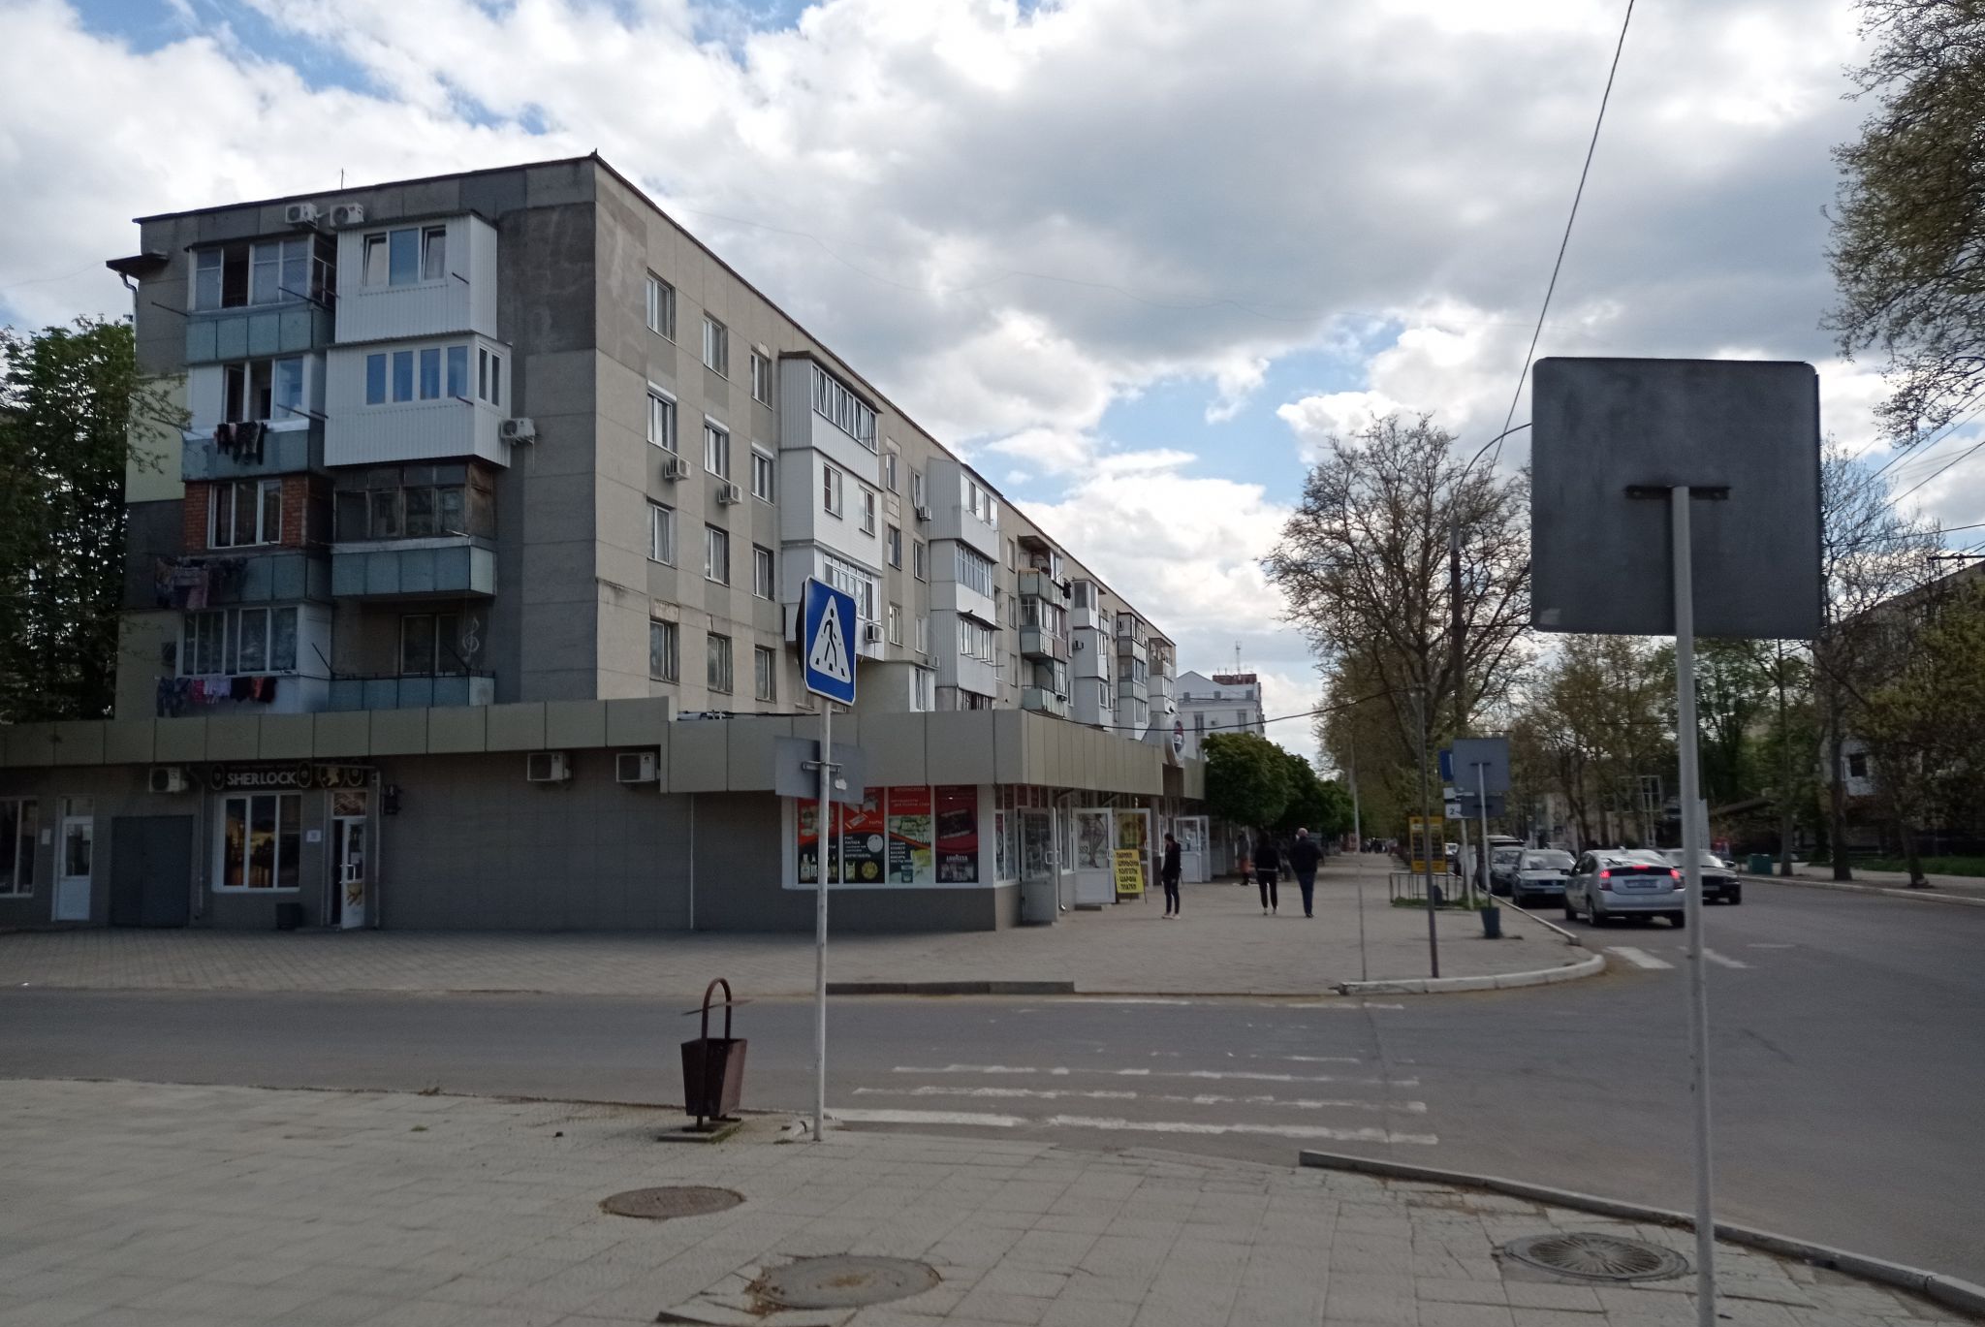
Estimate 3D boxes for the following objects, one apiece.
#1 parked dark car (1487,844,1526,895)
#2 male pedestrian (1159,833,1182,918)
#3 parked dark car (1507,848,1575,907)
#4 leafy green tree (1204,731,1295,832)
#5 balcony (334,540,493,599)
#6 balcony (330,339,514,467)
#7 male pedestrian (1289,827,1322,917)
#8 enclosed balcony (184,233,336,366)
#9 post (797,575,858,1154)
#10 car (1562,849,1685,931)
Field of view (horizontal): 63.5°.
[{"bbox_3d":[16.545,6.549,50.986,1.720,1.450,4.400,-2,-6,13],"label":"parked dark car"},{"bbox_3d":[3.437,4.072,30.887,0.340,1.650,0.420,3,-7,-35],"label":"male pedestrian"},{"bbox_3d":[14.970,5.719,43.284,1.720,1.440,4.600,-2,-6,13],"label":"parked dark car"},{"bbox_3d":[8.908,5.021,56.000,3.300,5.300,3.300,-2,-6,13],"label":"leafy green tree"},{"bbox_3d":[-12.447,-1.968,34.578,3.280,1.200,1.080,-2,-6,13],"label":"balcony"},{"bbox_3d":[-12.147,-5.432,34.005,3.470,2.630,1.450,-3,-6,13],"label":"balcony"},{"bbox_3d":[6.149,4.108,31.594,0.600,1.770,0.400,-3,-6,12],"label":"male pedestrian"},{"bbox_3d":[-16.017,-7.894,35.332,3.200,2.710,1.100,-3,-6,13],"label":"enclosed balcony"},{"bbox_3d":[-0.897,1.056,8.850,0.170,3.070,0.600,-3,-6,21],"label":"post"},{"bbox_3d":[12.747,4.522,32.427,1.730,1.490,4.400,-3,-6,13],"label":"car"}]

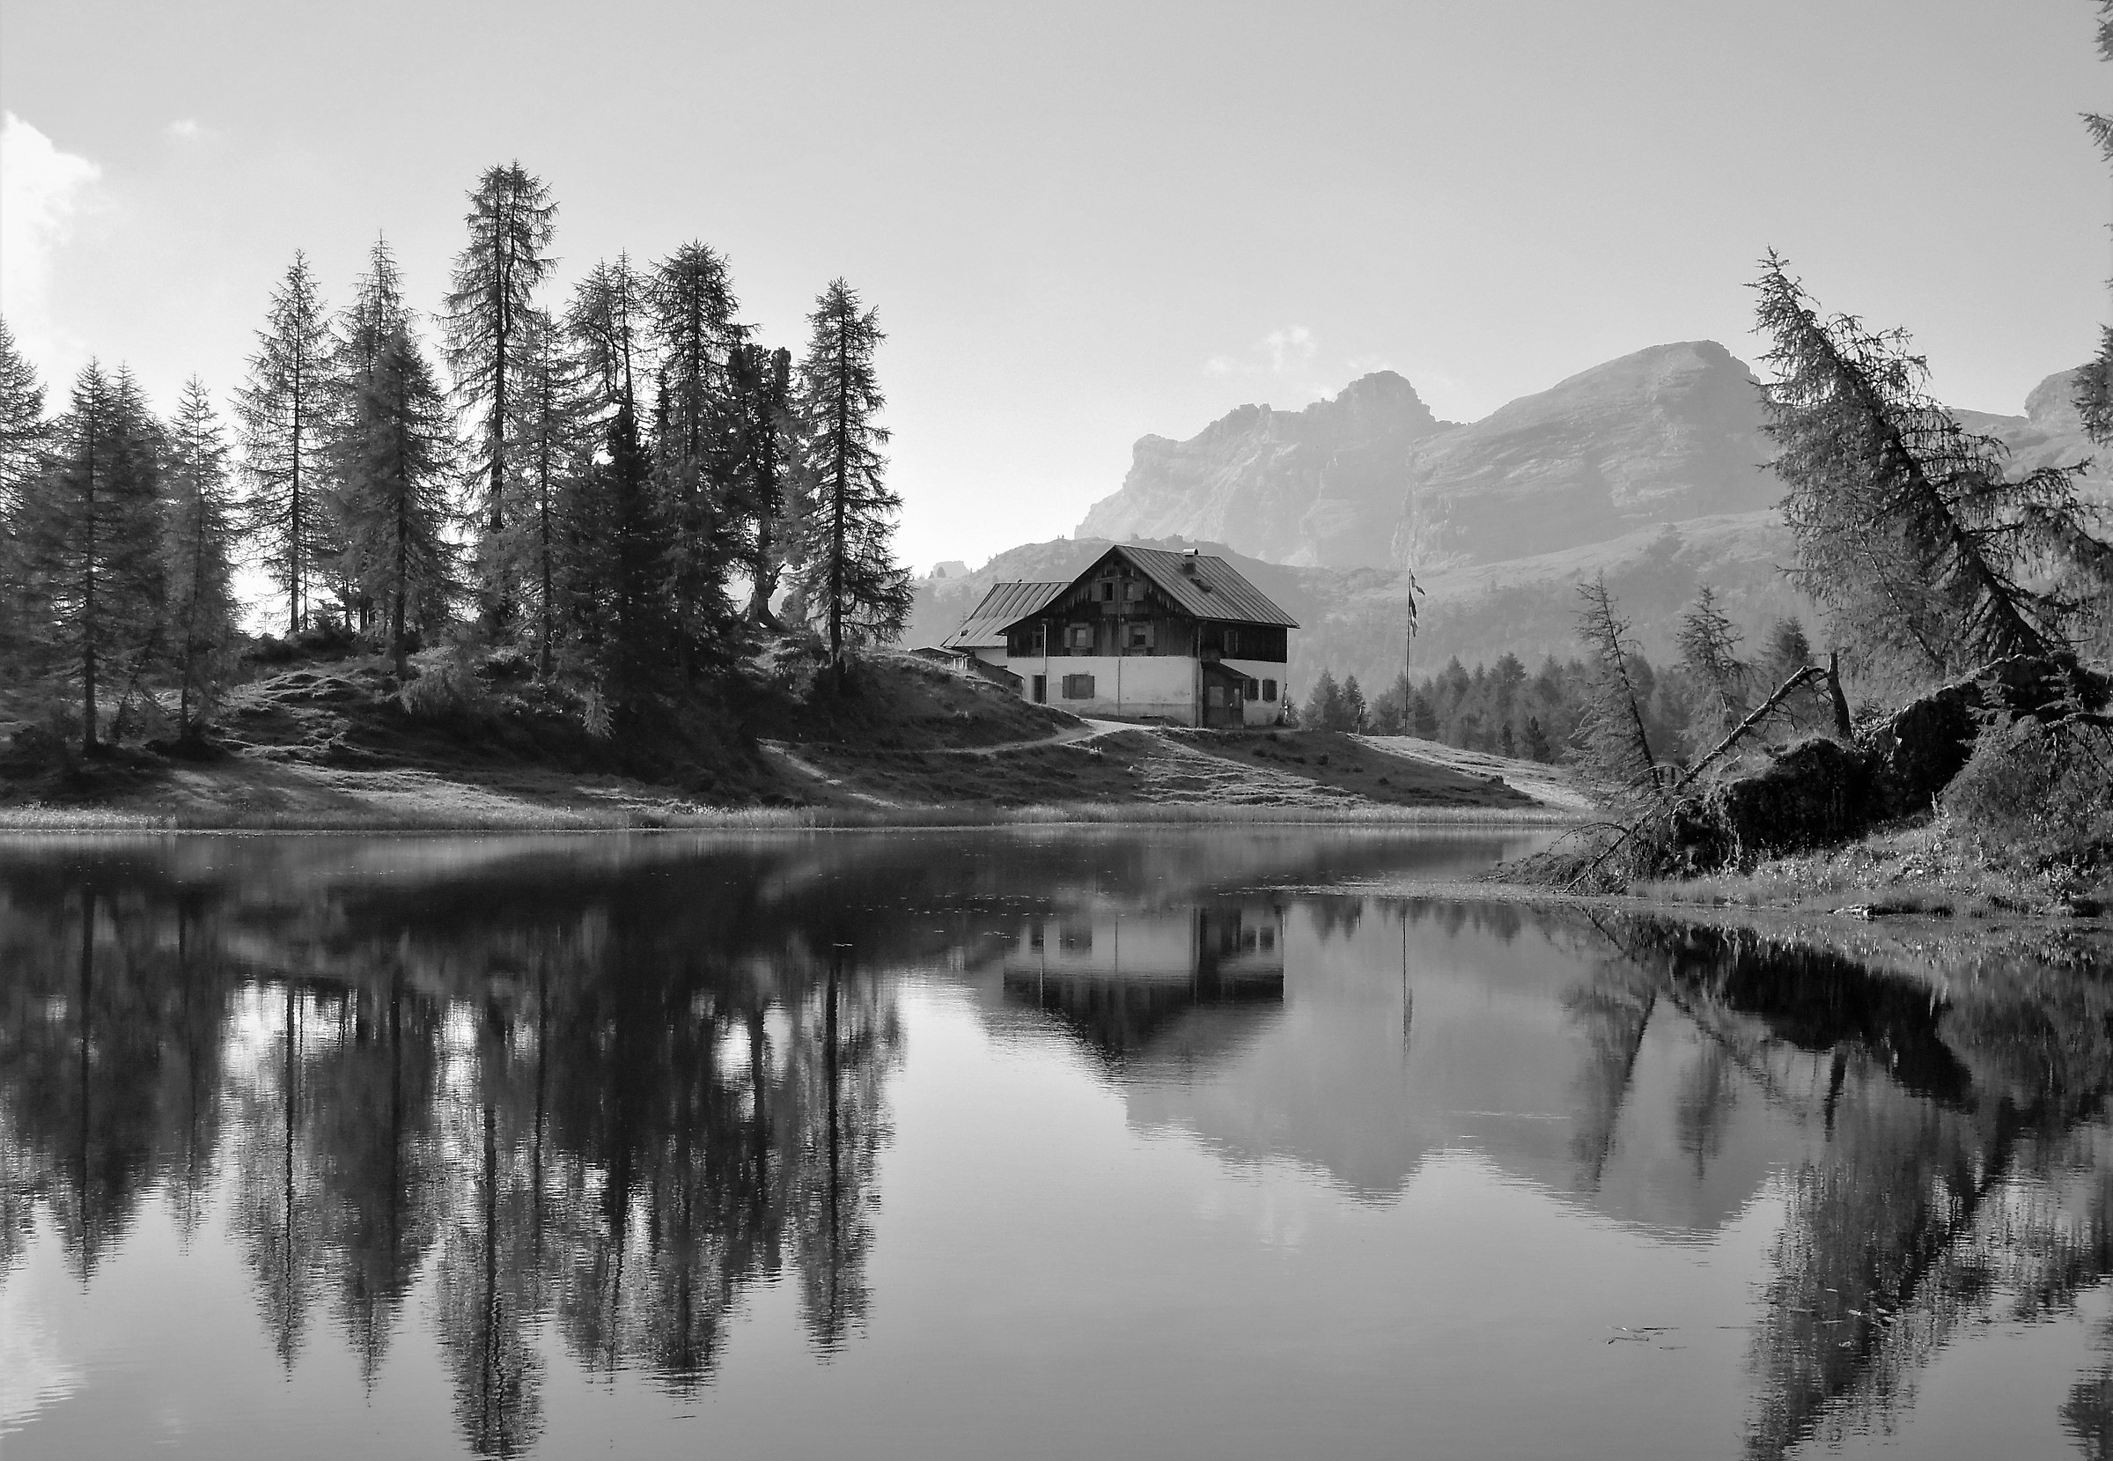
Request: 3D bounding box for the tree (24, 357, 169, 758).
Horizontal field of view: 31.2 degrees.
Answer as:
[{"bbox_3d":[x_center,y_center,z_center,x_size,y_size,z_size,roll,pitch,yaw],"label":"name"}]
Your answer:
[{"bbox_3d":[-34.850,-6.250,137.000,5.320,14.050,5.320,1,-1,0],"label":"tree"}]

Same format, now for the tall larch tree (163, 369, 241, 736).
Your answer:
[{"bbox_3d":[-32.970,-6.690,146.000,2.930,13.630,2.930,1,-1,0],"label":"tall larch tree"}]

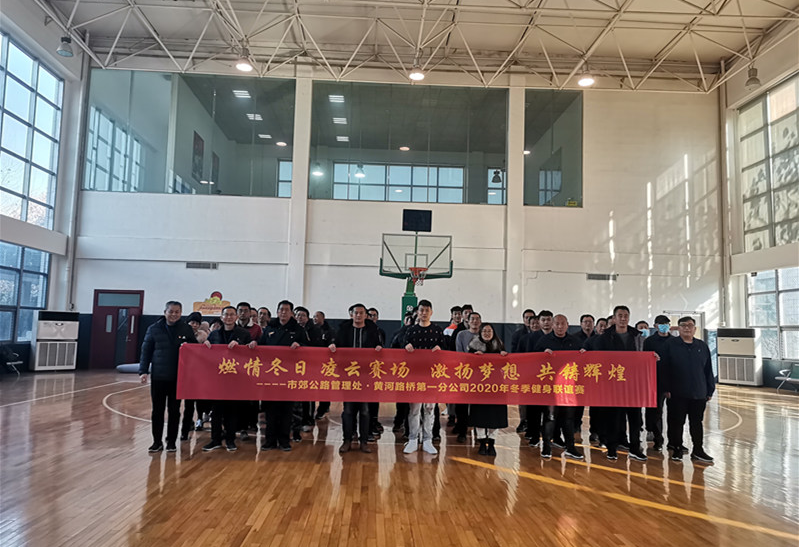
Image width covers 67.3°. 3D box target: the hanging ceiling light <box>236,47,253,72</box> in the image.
[{"bbox_3d":[-4.519,-6.281,17.576,0.460,0.530,0.460,2,-5,-3],"label":"hanging ceiling light"}]

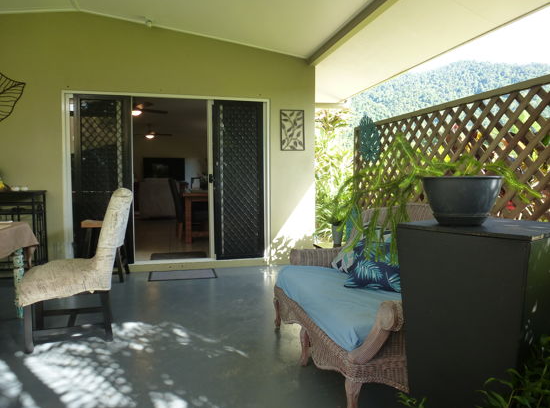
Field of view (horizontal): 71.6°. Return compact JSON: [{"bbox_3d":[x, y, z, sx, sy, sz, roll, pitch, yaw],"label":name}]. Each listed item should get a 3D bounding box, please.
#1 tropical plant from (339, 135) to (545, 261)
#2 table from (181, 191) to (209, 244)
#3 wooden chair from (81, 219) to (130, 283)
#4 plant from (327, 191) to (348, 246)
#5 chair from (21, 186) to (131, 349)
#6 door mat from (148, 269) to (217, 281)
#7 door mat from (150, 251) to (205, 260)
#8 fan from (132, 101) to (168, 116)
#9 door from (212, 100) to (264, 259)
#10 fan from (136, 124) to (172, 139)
[{"bbox_3d":[0.648,-0.030,1.520,0.770,0.490,0.520,0,4,0],"label":"tropical plant"},{"bbox_3d":[-1.165,0.199,6.899,0.965,0.785,1.442,-1,4,-14],"label":"table"},{"bbox_3d":[-1.922,0.529,4.320,0.444,0.655,0.444,-1,4,-14],"label":"wooden chair"},{"bbox_3d":[0.653,0.167,3.981,0.230,0.530,0.230,-1,4,-14],"label":"plant"},{"bbox_3d":[-1.402,0.433,2.792,0.706,1.070,0.484,-1,4,-14],"label":"chair"},{"bbox_3d":[-1.088,0.838,4.541,0.757,0.012,0.424,-1,4,-14],"label":"door mat"},{"bbox_3d":[-1.302,0.707,5.208,0.716,0.012,0.464,-1,4,-14],"label":"door mat"},{"bbox_3d":[-2.472,-1.766,6.766,1.250,0.403,1.250,-1,4,-14],"label":"fan"},{"bbox_3d":[-0.460,-0.294,4.907,0.647,2.009,0.040,-1,4,-14],"label":"door"},{"bbox_3d":[-3.536,-2.059,10.797,1.250,0.403,1.250,-1,4,-14],"label":"fan"}]

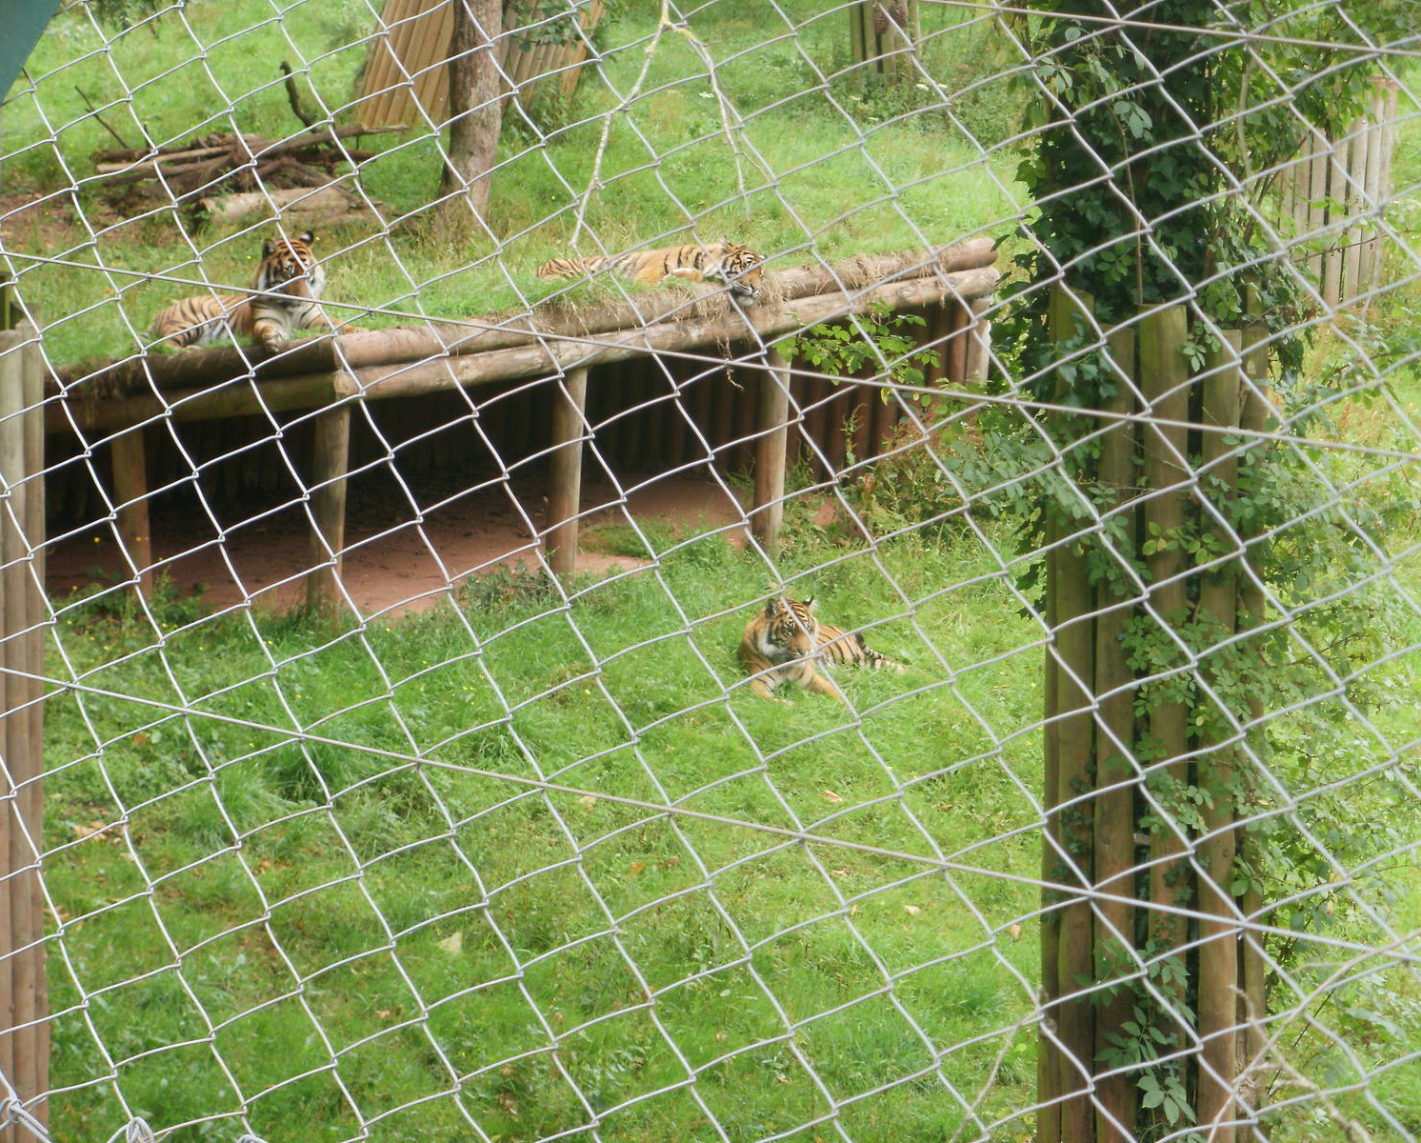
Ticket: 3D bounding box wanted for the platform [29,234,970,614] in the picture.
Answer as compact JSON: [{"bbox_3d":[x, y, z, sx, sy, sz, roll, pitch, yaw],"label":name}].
[{"bbox_3d":[-1.744,-1.044,26.237,6.300,1.610,3.000,-8,18,-31],"label":"platform"}]

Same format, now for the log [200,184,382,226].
[{"bbox_3d":[-2.769,-2.379,28.800,1.220,0.250,0.300,-3,16,-14],"label":"log"}]

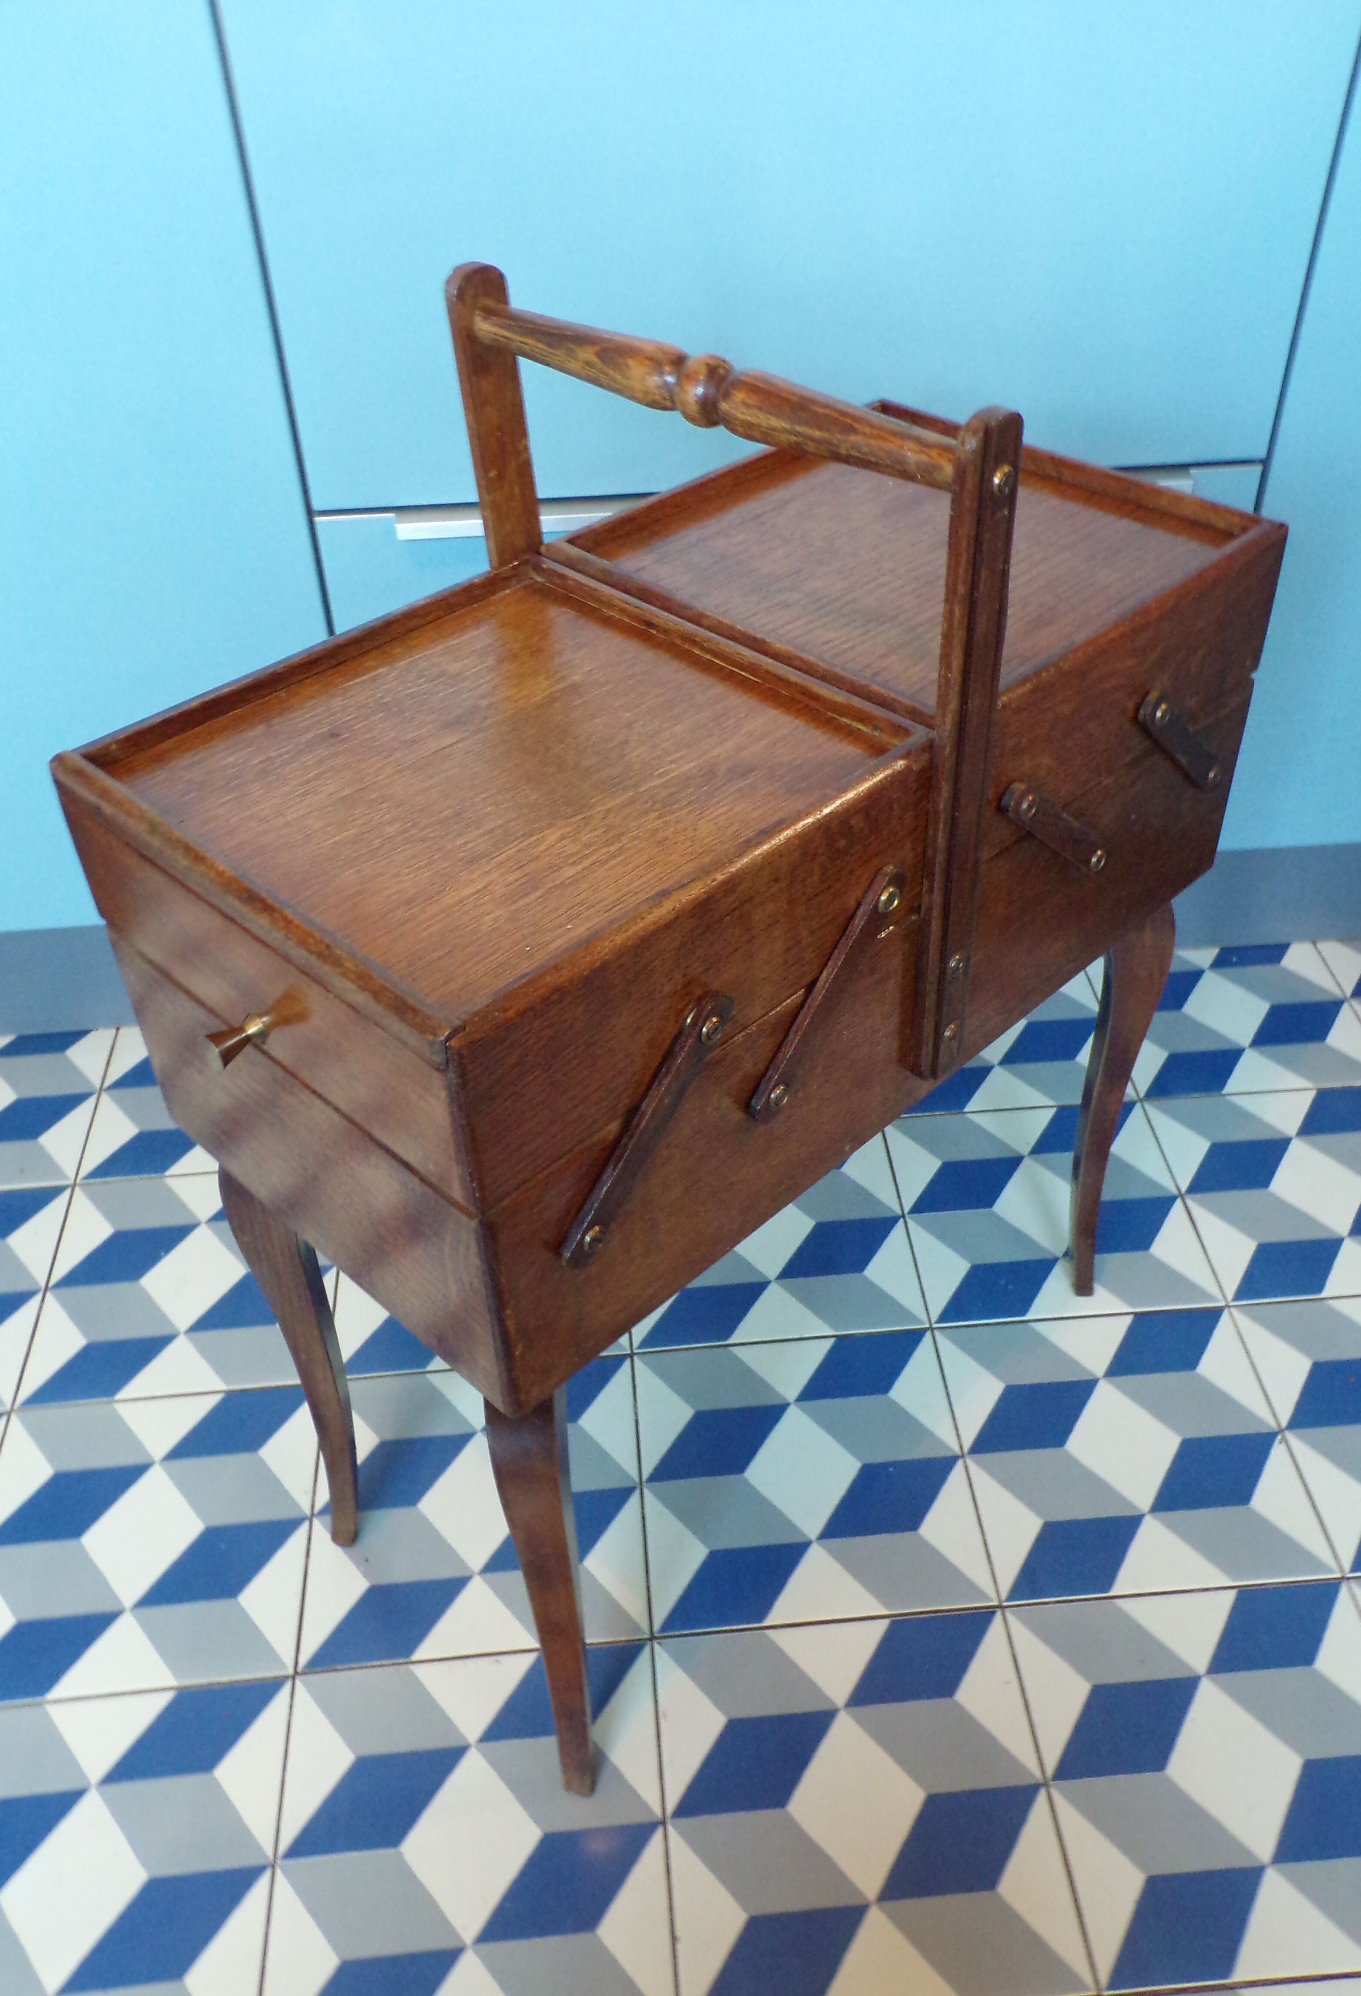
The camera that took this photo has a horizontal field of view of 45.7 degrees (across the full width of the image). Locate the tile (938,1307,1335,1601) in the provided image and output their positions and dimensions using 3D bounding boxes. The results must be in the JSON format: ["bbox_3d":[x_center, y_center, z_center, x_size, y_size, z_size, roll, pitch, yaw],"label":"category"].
[{"bbox_3d":[0.275,0.280,1.002,0.199,0.010,0.199,-4,40,-3],"label":"tile"}]

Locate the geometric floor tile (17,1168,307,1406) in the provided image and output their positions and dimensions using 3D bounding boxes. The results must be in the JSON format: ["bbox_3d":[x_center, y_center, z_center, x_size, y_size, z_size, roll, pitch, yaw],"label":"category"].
[{"bbox_3d":[-0.339,0.198,1.129,0.199,0.010,0.199,-4,40,-3],"label":"geometric floor tile"}]

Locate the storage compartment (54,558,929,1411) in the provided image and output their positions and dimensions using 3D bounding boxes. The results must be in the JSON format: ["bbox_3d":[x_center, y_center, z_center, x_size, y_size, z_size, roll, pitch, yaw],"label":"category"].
[{"bbox_3d":[-0.067,-0.023,0.672,0.236,0.190,0.238,-33,49,-32],"label":"storage compartment"}]

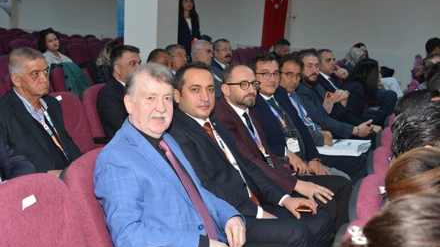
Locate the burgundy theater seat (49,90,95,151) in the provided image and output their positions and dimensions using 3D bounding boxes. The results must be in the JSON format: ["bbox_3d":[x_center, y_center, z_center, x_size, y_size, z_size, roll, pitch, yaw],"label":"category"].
[{"bbox_3d":[-0.781,0.310,3.688,0.600,0.960,0.550,6,10,19],"label":"burgundy theater seat"}]

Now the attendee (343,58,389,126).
[{"bbox_3d":[1.232,-0.022,5.691,0.830,1.170,0.480,4,9,11],"label":"attendee"}]

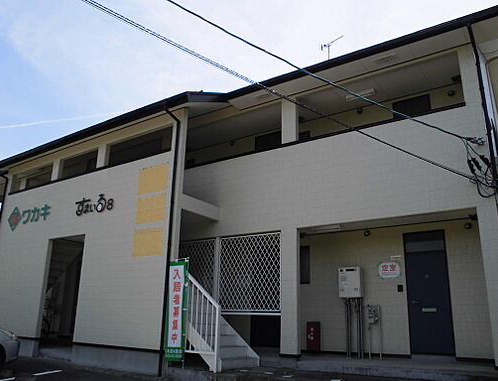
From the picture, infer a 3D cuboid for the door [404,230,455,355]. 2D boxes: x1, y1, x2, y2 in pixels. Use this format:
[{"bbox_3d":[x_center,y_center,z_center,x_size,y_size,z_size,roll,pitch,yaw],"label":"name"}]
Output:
[{"bbox_3d":[3.402,1.910,8.092,0.787,2.282,0.080,-10,-19,33],"label":"door"}]

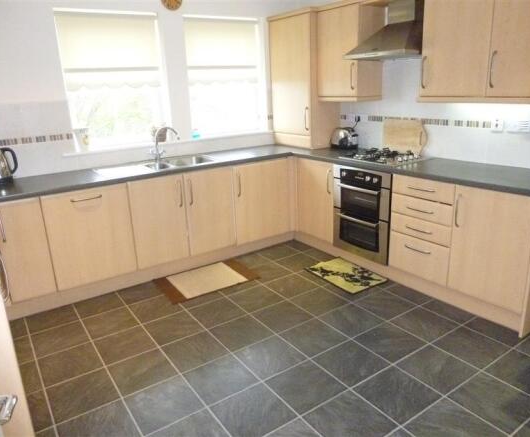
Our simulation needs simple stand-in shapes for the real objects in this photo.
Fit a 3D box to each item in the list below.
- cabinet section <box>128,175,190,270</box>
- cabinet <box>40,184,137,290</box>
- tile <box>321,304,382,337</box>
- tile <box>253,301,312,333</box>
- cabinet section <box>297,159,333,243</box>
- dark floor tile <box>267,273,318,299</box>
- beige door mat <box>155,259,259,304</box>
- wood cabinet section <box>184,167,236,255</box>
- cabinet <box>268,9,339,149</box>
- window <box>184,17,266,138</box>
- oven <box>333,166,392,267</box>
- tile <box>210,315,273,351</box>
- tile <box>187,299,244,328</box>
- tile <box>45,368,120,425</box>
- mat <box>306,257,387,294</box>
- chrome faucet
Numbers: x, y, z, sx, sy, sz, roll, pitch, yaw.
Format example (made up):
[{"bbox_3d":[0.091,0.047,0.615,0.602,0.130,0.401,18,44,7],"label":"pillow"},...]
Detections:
[{"bbox_3d":[-0.973,-0.025,3.546,0.458,0.712,0.530,-13,20,-32],"label":"cabinet section"},{"bbox_3d":[-1.462,0.075,3.425,0.600,0.727,0.570,-13,20,-32],"label":"cabinet"},{"bbox_3d":[0.586,0.686,2.825,0.322,0.010,0.322,-13,20,-32],"label":"tile"},{"bbox_3d":[0.122,0.682,2.914,0.322,0.010,0.322,-13,20,-32],"label":"tile"},{"bbox_3d":[0.663,-0.215,3.937,0.530,0.712,0.499,-13,20,-32],"label":"cabinet section"},{"bbox_3d":[0.214,0.541,3.333,0.326,0.010,0.322,-13,20,-32],"label":"dark floor tile"},{"bbox_3d":[-0.489,0.504,3.517,0.759,0.012,0.532,-13,20,-30],"label":"beige door mat"},{"bbox_3d":[-0.597,-0.115,3.787,0.454,0.712,0.530,-13,20,-32],"label":"wood cabinet section"},{"bbox_3d":[0.429,-1.392,4.311,0.406,1.250,0.614,-13,20,-32],"label":"cabinet"},{"bbox_3d":[-0.379,-1.427,4.313,0.911,1.165,0.115,-13,20,-32],"label":"window"},{"bbox_3d":[0.982,-0.098,3.553,0.580,0.721,0.600,-13,20,-32],"label":"oven"},{"bbox_3d":[-0.152,0.739,2.724,0.326,0.010,0.322,-13,20,-32],"label":"tile"},{"bbox_3d":[-0.340,0.677,3.005,0.322,0.010,0.322,-13,20,-32],"label":"tile"},{"bbox_3d":[-0.968,0.936,2.236,0.322,0.010,0.322,-13,20,-32],"label":"tile"},{"bbox_3d":[0.677,0.462,3.529,0.403,0.008,0.601,-12,19,-28],"label":"mat"},{"bbox_3d":[-0.887,-0.653,3.755,0.255,0.310,0.130,2,17,16],"label":"chrome faucet"}]

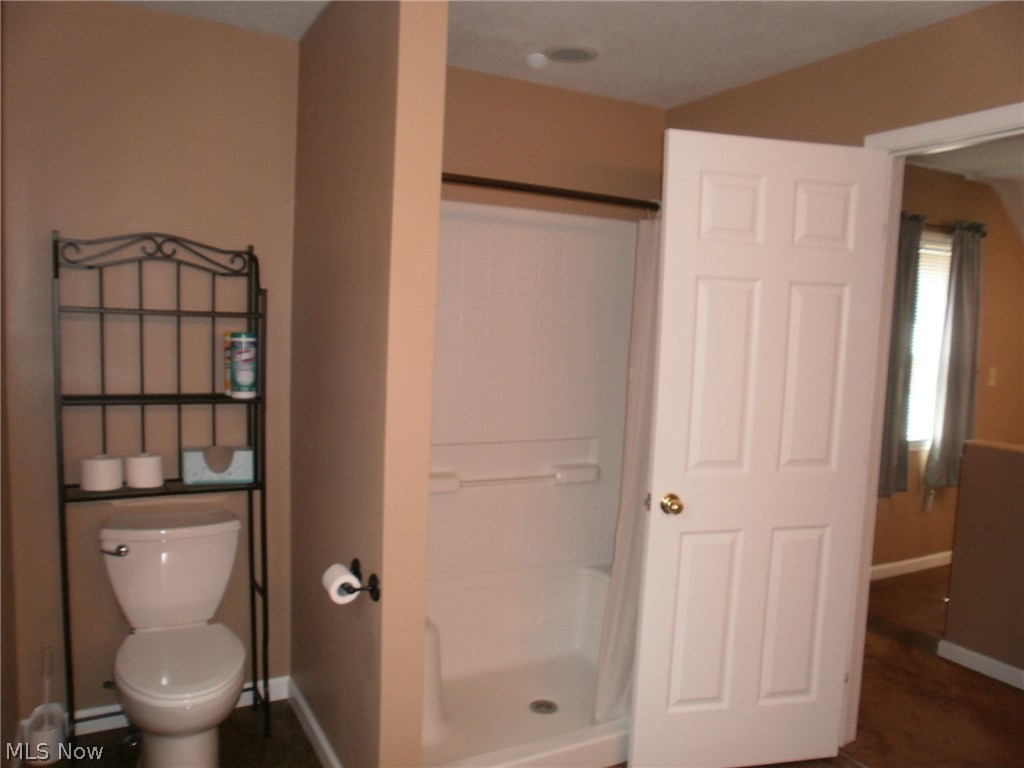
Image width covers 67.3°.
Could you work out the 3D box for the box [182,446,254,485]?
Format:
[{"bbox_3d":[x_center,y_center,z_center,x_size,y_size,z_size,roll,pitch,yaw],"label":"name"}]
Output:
[{"bbox_3d":[-0.984,0.270,2.589,0.215,0.108,0.115,0,6,-22],"label":"box"}]

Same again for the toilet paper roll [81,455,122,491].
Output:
[{"bbox_3d":[-1.298,0.278,2.433,0.112,0.100,0.112,-1,7,-28],"label":"toilet paper roll"}]

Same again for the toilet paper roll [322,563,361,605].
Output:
[{"bbox_3d":[-0.456,0.535,2.053,0.080,0.080,0.100,-1,7,-28],"label":"toilet paper roll"}]

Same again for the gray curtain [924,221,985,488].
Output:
[{"bbox_3d":[2.592,-0.156,4.487,0.400,1.530,0.090,-1,7,-28],"label":"gray curtain"}]

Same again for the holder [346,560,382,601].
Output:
[{"bbox_3d":[-0.432,0.530,2.065,0.080,0.070,0.230,-1,7,-28],"label":"holder"}]

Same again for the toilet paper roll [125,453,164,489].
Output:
[{"bbox_3d":[-1.188,0.277,2.489,0.107,0.100,0.107,-1,7,-28],"label":"toilet paper roll"}]

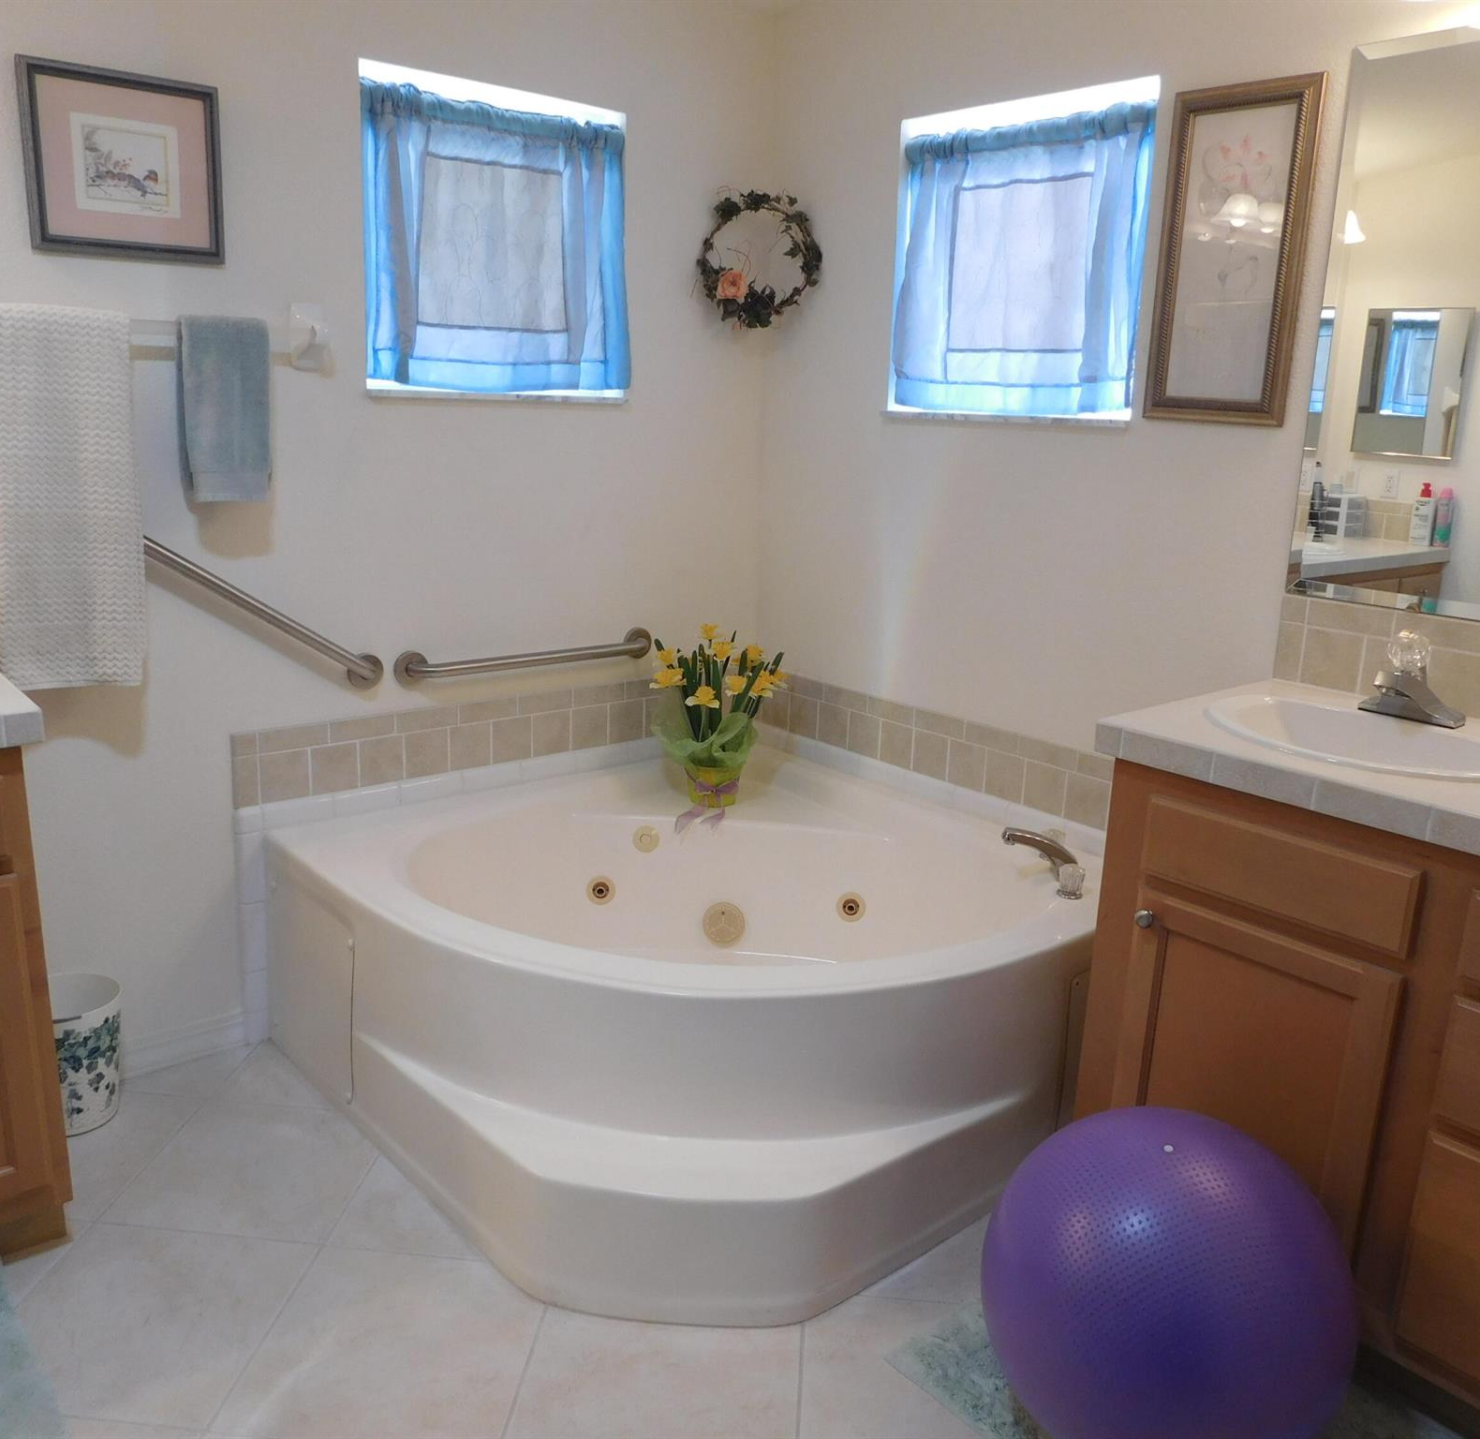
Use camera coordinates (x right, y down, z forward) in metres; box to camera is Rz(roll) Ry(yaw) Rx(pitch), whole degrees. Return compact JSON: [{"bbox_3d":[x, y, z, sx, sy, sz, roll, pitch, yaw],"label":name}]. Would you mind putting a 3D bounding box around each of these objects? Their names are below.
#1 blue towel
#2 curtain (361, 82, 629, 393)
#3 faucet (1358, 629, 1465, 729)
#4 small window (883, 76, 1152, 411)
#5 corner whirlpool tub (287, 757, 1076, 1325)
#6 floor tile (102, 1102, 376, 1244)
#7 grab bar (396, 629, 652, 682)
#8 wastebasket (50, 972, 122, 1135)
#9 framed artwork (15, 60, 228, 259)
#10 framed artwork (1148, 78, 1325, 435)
[{"bbox_3d":[-0.963,-0.584,2.395,0.153,0.336,0.055,-10,18,-39],"label":"blue towel"},{"bbox_3d":[-0.509,-1.025,2.785,0.637,0.577,0.060,-10,18,-39],"label":"curtain"},{"bbox_3d":[1.071,-0.068,2.051,0.160,0.150,0.158,-10,19,-39],"label":"faucet"},{"bbox_3d":[0.573,-0.952,2.700,0.060,0.577,0.632,-10,18,-39],"label":"small window"},{"bbox_3d":[-0.058,0.512,2.651,1.365,0.487,1.375,-10,18,-39],"label":"corner whirlpool tub"},{"bbox_3d":[-0.877,0.821,2.323,0.397,0.010,0.397,3,14,4],"label":"floor tile"},{"bbox_3d":[-0.469,-0.148,2.980,0.692,0.080,0.078,-10,19,-39],"label":"grab bar"},{"bbox_3d":[-1.276,0.644,2.412,0.211,0.253,0.211,-10,18,-39],"label":"wastebasket"},{"bbox_3d":[-1.079,-0.970,2.239,0.326,0.304,0.025,-10,19,-39],"label":"framed artwork"},{"bbox_3d":[0.883,-0.830,2.296,0.027,0.580,0.284,-10,19,-39],"label":"framed artwork"}]

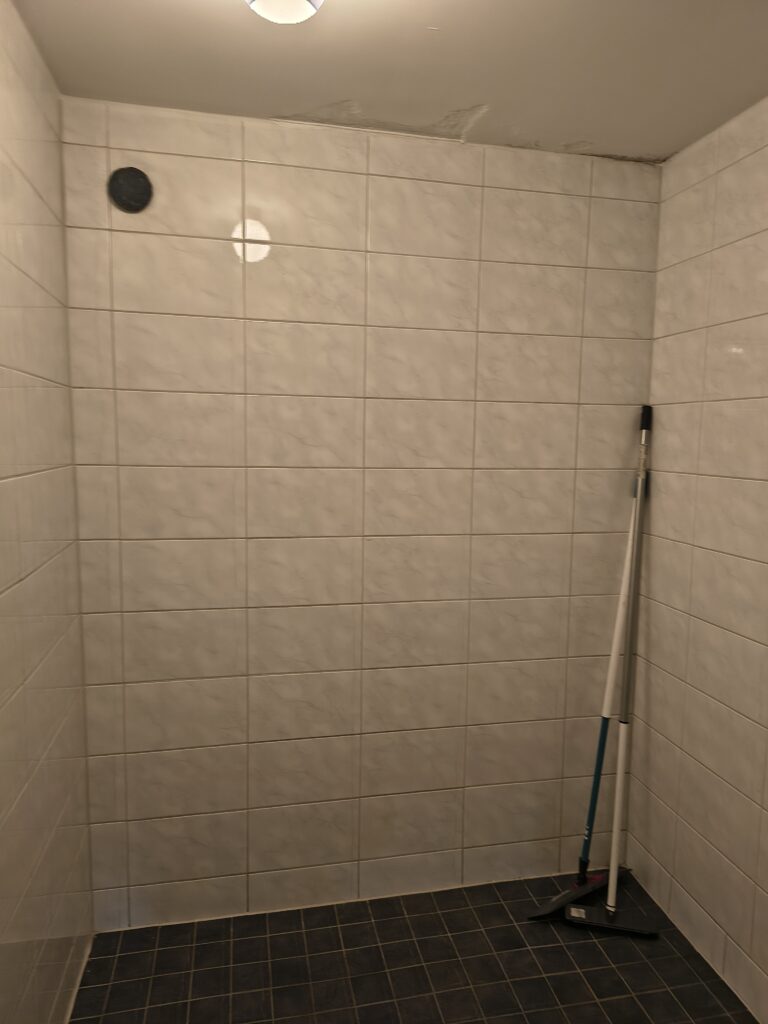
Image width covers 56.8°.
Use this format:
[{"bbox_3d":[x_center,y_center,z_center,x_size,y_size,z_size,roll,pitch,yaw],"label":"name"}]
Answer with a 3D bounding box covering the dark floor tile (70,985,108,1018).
[{"bbox_3d":[-0.738,1.241,1.796,0.079,0.009,0.099,-1,6,-12],"label":"dark floor tile"}]

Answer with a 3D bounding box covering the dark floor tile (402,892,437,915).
[{"bbox_3d":[0.103,1.201,2.172,0.099,0.009,0.099,-1,7,-13],"label":"dark floor tile"}]

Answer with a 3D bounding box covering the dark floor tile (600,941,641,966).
[{"bbox_3d":[0.667,1.232,1.991,0.099,0.010,0.095,-1,8,-12],"label":"dark floor tile"}]

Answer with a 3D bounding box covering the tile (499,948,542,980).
[{"bbox_3d":[0.364,1.220,1.905,0.097,0.009,0.097,0,6,-12],"label":"tile"}]

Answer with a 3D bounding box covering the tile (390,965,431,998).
[{"bbox_3d":[0.069,1.228,1.845,0.098,0.010,0.098,-1,6,-12],"label":"tile"}]

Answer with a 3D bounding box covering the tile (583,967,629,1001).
[{"bbox_3d":[0.583,1.235,1.857,0.098,0.010,0.098,-1,6,-12],"label":"tile"}]

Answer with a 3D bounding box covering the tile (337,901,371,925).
[{"bbox_3d":[-0.093,1.199,2.119,0.097,0.009,0.092,0,7,-13],"label":"tile"}]

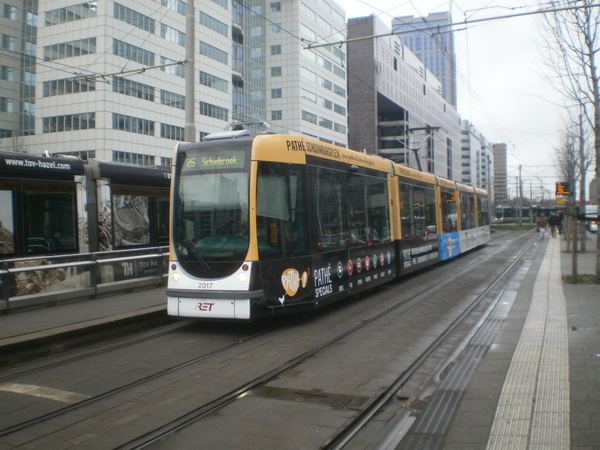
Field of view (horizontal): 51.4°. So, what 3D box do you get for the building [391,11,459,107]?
[{"bbox_3d":[84.740,-71.182,418.365,39.000,130.000,26.000,0,1,23],"label":"building"}]

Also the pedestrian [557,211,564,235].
[{"bbox_3d":[19.031,-0.186,45.500,0.580,1.780,0.400,0,1,23],"label":"pedestrian"}]

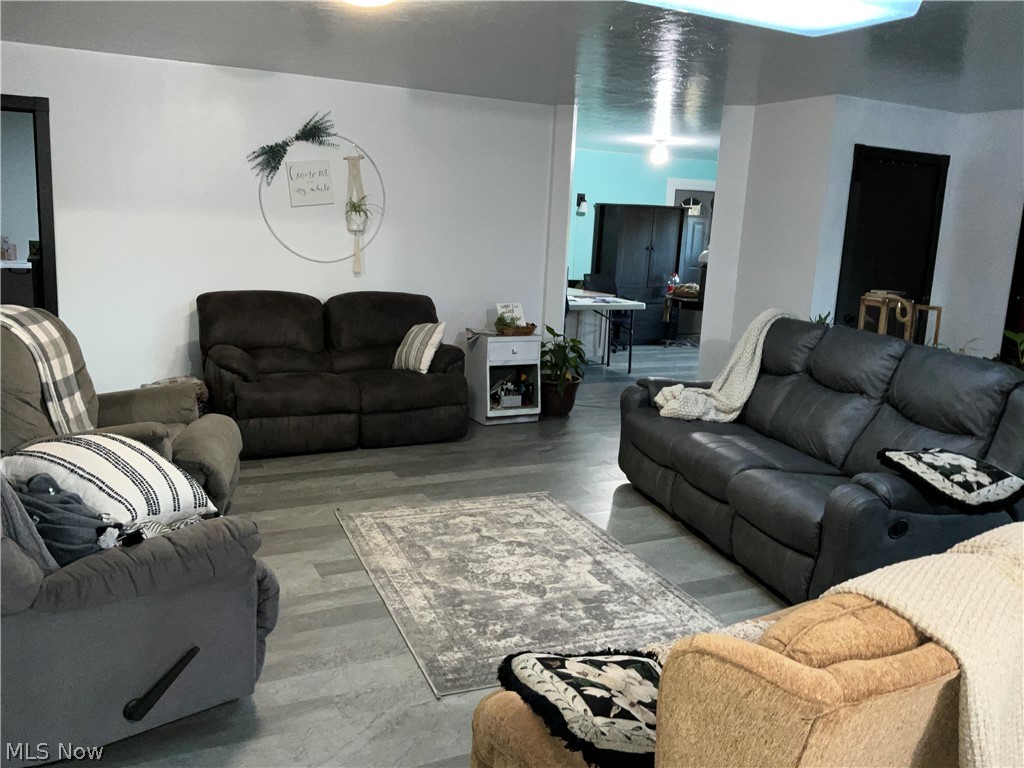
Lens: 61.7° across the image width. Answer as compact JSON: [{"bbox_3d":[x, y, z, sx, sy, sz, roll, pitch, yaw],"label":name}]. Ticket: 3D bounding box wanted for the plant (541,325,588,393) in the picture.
[{"bbox_3d":[0.359,-0.126,6.945,0.460,0.740,0.460,3,11,-1],"label":"plant"}]

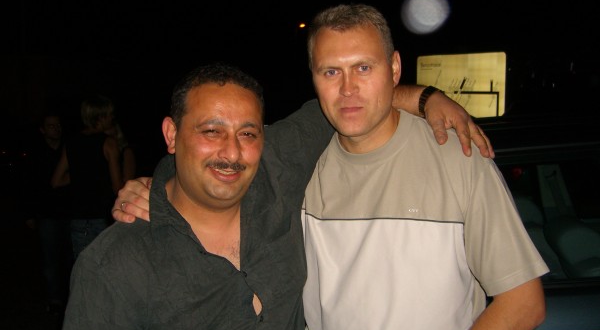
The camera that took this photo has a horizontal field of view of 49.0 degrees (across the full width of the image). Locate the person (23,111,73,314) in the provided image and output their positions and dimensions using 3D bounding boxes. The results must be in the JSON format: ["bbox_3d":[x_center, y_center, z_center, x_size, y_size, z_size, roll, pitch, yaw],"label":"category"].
[{"bbox_3d":[-2.200,0.430,5.800,0.500,1.750,0.360,-1,3,-25],"label":"person"}]

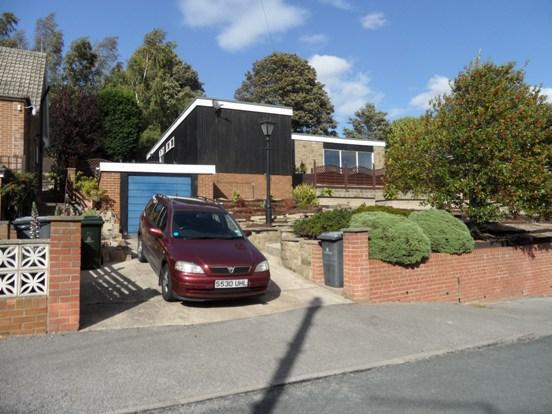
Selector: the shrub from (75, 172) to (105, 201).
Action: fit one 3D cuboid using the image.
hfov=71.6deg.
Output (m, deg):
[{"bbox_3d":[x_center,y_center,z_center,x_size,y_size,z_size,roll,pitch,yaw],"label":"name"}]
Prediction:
[{"bbox_3d":[-5.556,-0.611,11.400,0.900,0.850,0.800,0,-1,0],"label":"shrub"}]

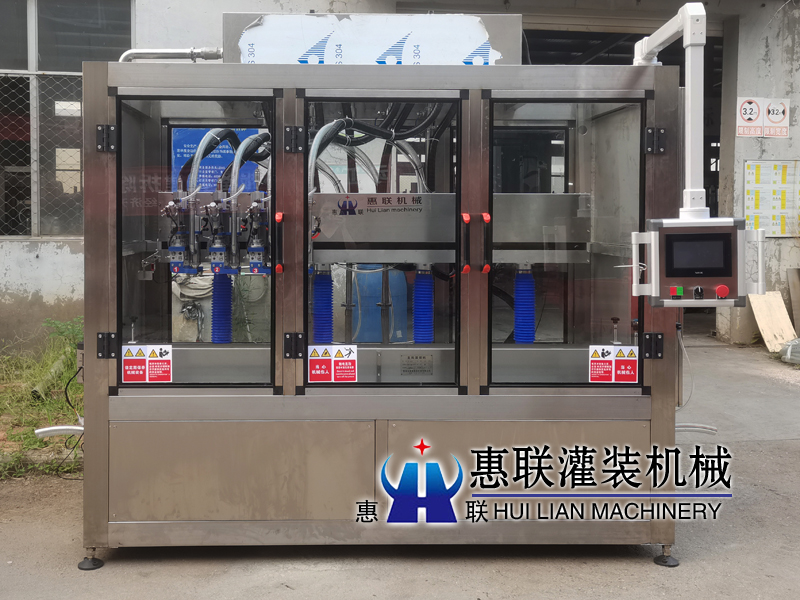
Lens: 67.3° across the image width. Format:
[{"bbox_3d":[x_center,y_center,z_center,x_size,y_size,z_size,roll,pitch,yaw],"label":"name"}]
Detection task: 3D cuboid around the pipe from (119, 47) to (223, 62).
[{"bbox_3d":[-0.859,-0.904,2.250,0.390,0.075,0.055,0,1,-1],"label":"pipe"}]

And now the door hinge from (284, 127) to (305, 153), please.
[{"bbox_3d":[-0.346,-0.528,1.978,0.066,0.086,0.016,0,1,-1],"label":"door hinge"}]

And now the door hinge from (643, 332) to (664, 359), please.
[{"bbox_3d":[0.845,0.153,2.004,0.066,0.086,0.016,0,1,-1],"label":"door hinge"}]

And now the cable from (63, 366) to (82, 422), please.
[{"bbox_3d":[-1.170,0.338,2.150,0.072,0.200,0.040,0,1,-1],"label":"cable"}]

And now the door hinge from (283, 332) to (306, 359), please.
[{"bbox_3d":[-0.348,0.152,1.986,0.066,0.086,0.016,0,1,-1],"label":"door hinge"}]

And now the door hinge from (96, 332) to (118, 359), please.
[{"bbox_3d":[-0.962,0.151,1.977,0.066,0.086,0.016,0,1,-1],"label":"door hinge"}]

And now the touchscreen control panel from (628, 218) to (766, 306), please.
[{"bbox_3d":[0.915,-0.114,1.850,0.390,0.268,0.085,0,1,9],"label":"touchscreen control panel"}]

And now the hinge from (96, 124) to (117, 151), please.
[{"bbox_3d":[-0.961,-0.529,1.969,0.066,0.086,0.016,0,1,-1],"label":"hinge"}]

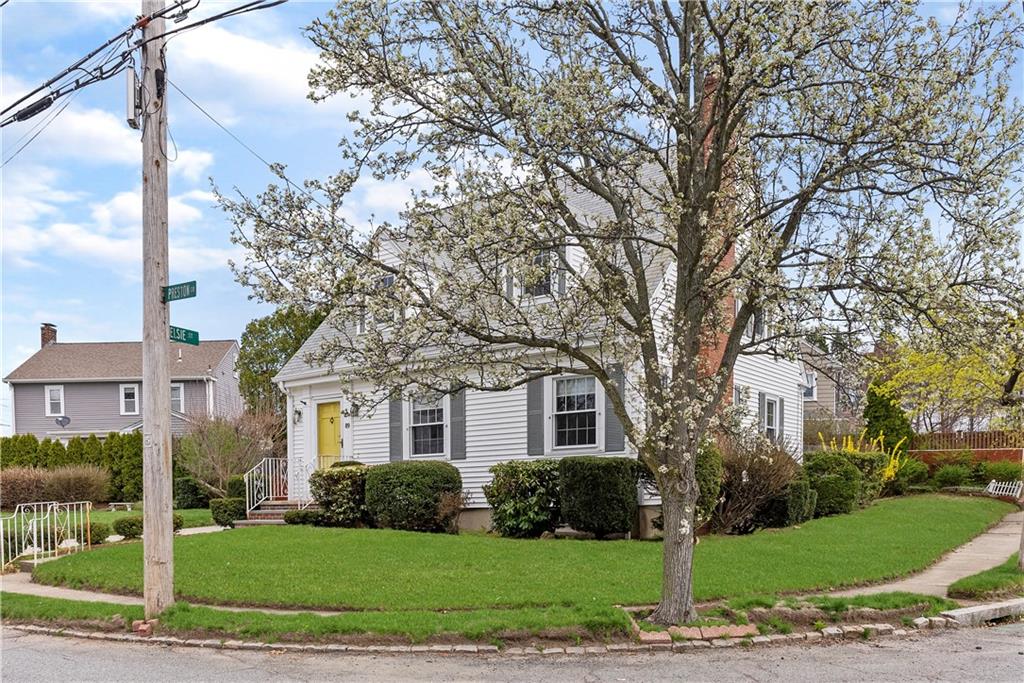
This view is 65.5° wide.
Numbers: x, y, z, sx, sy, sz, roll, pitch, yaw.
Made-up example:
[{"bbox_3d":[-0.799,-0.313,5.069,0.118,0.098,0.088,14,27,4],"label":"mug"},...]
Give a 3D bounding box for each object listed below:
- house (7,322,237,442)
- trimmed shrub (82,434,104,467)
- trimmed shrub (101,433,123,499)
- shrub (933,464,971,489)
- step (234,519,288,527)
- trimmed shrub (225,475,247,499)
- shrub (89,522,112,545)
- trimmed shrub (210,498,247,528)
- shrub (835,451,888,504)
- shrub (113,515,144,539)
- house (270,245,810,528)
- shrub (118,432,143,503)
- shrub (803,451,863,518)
[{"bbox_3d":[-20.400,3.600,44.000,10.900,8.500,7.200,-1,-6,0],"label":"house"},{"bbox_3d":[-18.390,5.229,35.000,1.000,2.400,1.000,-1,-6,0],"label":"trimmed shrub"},{"bbox_3d":[-17.599,5.493,35.000,1.000,2.900,1.000,-1,-6,0],"label":"trimmed shrub"},{"bbox_3d":[12.691,3.913,23.000,1.150,0.750,1.050,-6,-9,37],"label":"shrub"},{"bbox_3d":[-5.397,3.931,17.300,1.650,0.200,0.420,-5,-7,34],"label":"step"},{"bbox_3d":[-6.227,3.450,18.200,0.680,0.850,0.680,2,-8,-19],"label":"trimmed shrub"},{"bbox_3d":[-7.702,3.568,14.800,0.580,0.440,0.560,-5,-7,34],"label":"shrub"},{"bbox_3d":[-6.193,3.757,17.400,0.740,0.650,0.680,-5,-7,34],"label":"trimmed shrub"},{"bbox_3d":[9.179,3.551,20.800,1.350,1.400,1.300,-6,-9,37],"label":"shrub"},{"bbox_3d":[-7.434,3.600,15.500,0.680,0.490,0.660,-5,-7,34],"label":"shrub"},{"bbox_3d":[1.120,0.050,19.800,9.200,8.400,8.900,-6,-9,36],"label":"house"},{"bbox_3d":[-14.692,4.846,31.000,1.100,2.850,1.100,3,-8,-25],"label":"shrub"},{"bbox_3d":[7.669,3.411,19.000,1.400,1.500,1.350,-6,-9,37],"label":"shrub"}]

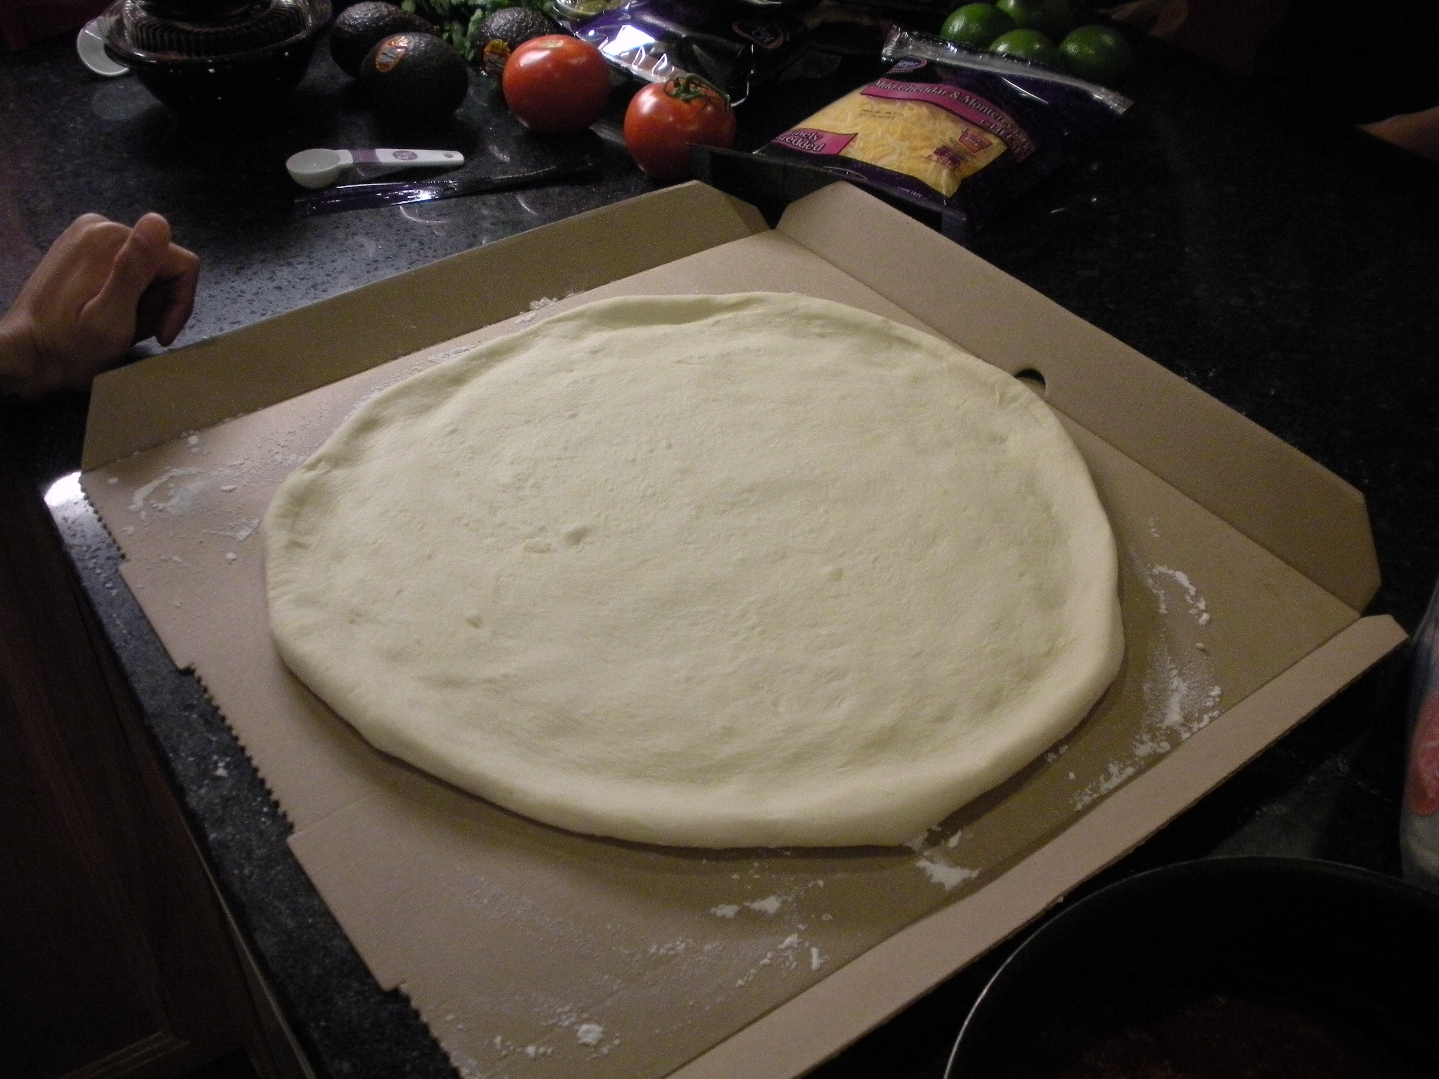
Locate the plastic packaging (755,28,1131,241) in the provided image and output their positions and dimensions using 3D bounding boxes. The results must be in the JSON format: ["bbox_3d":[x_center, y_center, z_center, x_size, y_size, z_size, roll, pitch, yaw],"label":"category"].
[{"bbox_3d":[0.137,-0.265,0.930,0.177,0.038,0.205,25,46,25],"label":"plastic packaging"}]

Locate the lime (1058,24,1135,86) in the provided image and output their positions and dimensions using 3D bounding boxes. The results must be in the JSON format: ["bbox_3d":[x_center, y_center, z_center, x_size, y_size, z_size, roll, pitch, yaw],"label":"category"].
[{"bbox_3d":[0.259,-0.329,1.000,0.050,0.046,0.050,1,41,0],"label":"lime"}]

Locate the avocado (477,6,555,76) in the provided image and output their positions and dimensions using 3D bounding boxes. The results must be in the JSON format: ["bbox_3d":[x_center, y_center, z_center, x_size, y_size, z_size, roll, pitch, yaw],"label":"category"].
[{"bbox_3d":[-0.136,-0.333,0.991,0.055,0.055,0.067,-20,45,-22],"label":"avocado"}]

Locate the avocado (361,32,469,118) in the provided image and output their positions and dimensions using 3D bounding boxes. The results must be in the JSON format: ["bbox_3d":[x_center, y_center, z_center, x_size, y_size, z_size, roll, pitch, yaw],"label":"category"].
[{"bbox_3d":[-0.200,-0.304,0.956,0.073,0.055,0.055,11,42,12],"label":"avocado"}]

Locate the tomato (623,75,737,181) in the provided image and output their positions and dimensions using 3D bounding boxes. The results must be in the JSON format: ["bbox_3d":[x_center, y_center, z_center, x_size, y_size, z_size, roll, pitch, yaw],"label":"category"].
[{"bbox_3d":[-0.024,-0.254,0.896,0.070,0.060,0.070,1,41,0],"label":"tomato"}]

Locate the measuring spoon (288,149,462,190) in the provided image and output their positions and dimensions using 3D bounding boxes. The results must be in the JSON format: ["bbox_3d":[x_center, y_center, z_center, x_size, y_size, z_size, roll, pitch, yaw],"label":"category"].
[{"bbox_3d":[-0.211,-0.230,0.896,0.107,0.021,0.033,-13,43,-16],"label":"measuring spoon"}]

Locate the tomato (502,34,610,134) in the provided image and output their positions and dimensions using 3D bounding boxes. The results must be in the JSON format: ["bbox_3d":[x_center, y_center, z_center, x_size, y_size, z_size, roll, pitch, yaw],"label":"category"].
[{"bbox_3d":[-0.106,-0.295,0.943,0.070,0.060,0.070,1,41,0],"label":"tomato"}]

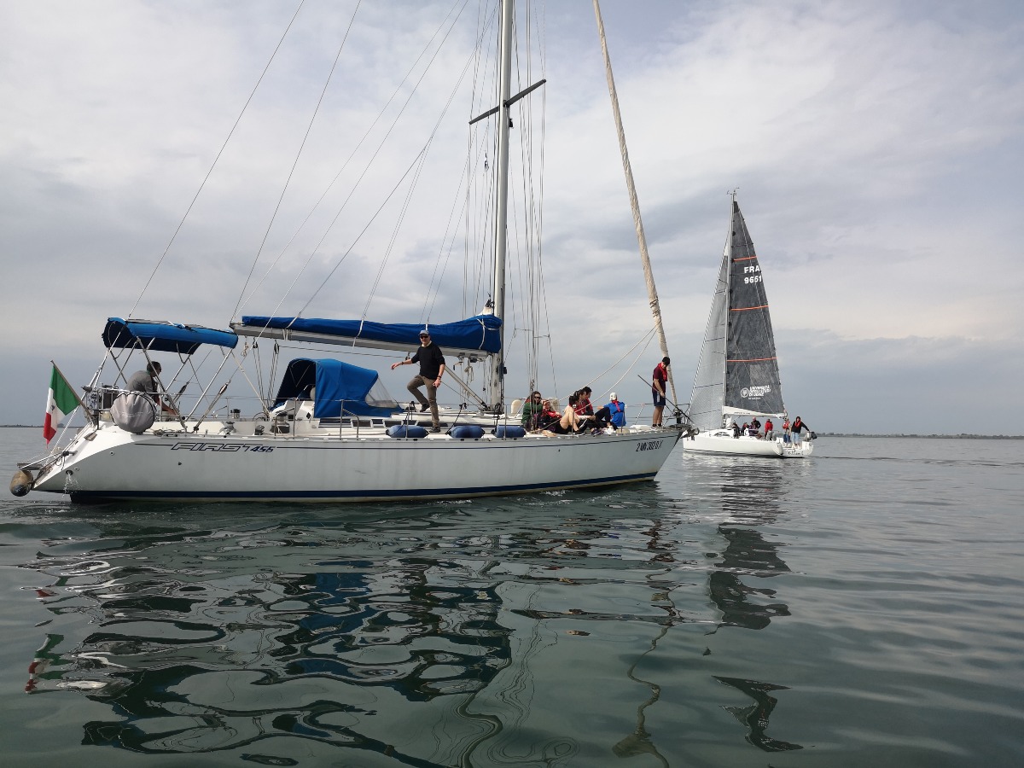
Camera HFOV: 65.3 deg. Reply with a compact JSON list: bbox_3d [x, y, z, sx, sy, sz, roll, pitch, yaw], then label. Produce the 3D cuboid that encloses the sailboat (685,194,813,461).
[{"bbox_3d":[13.609,-3.714,49.002,3.400,16.000,10.600,2,-4,-22],"label":"sailboat"}]

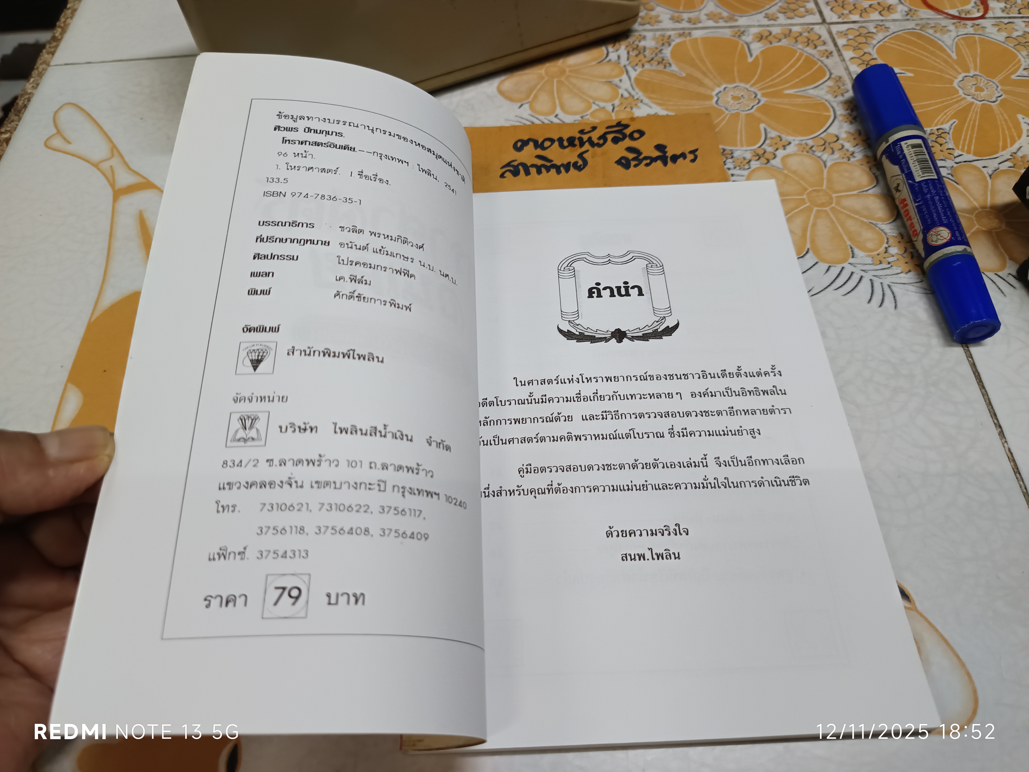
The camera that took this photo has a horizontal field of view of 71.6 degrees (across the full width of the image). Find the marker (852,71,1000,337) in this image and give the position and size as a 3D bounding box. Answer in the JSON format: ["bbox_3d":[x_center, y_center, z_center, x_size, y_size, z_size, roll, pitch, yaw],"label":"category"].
[{"bbox_3d":[0.166,-0.079,0.292,0.018,0.018,0.140,-1,59,2],"label":"marker"}]

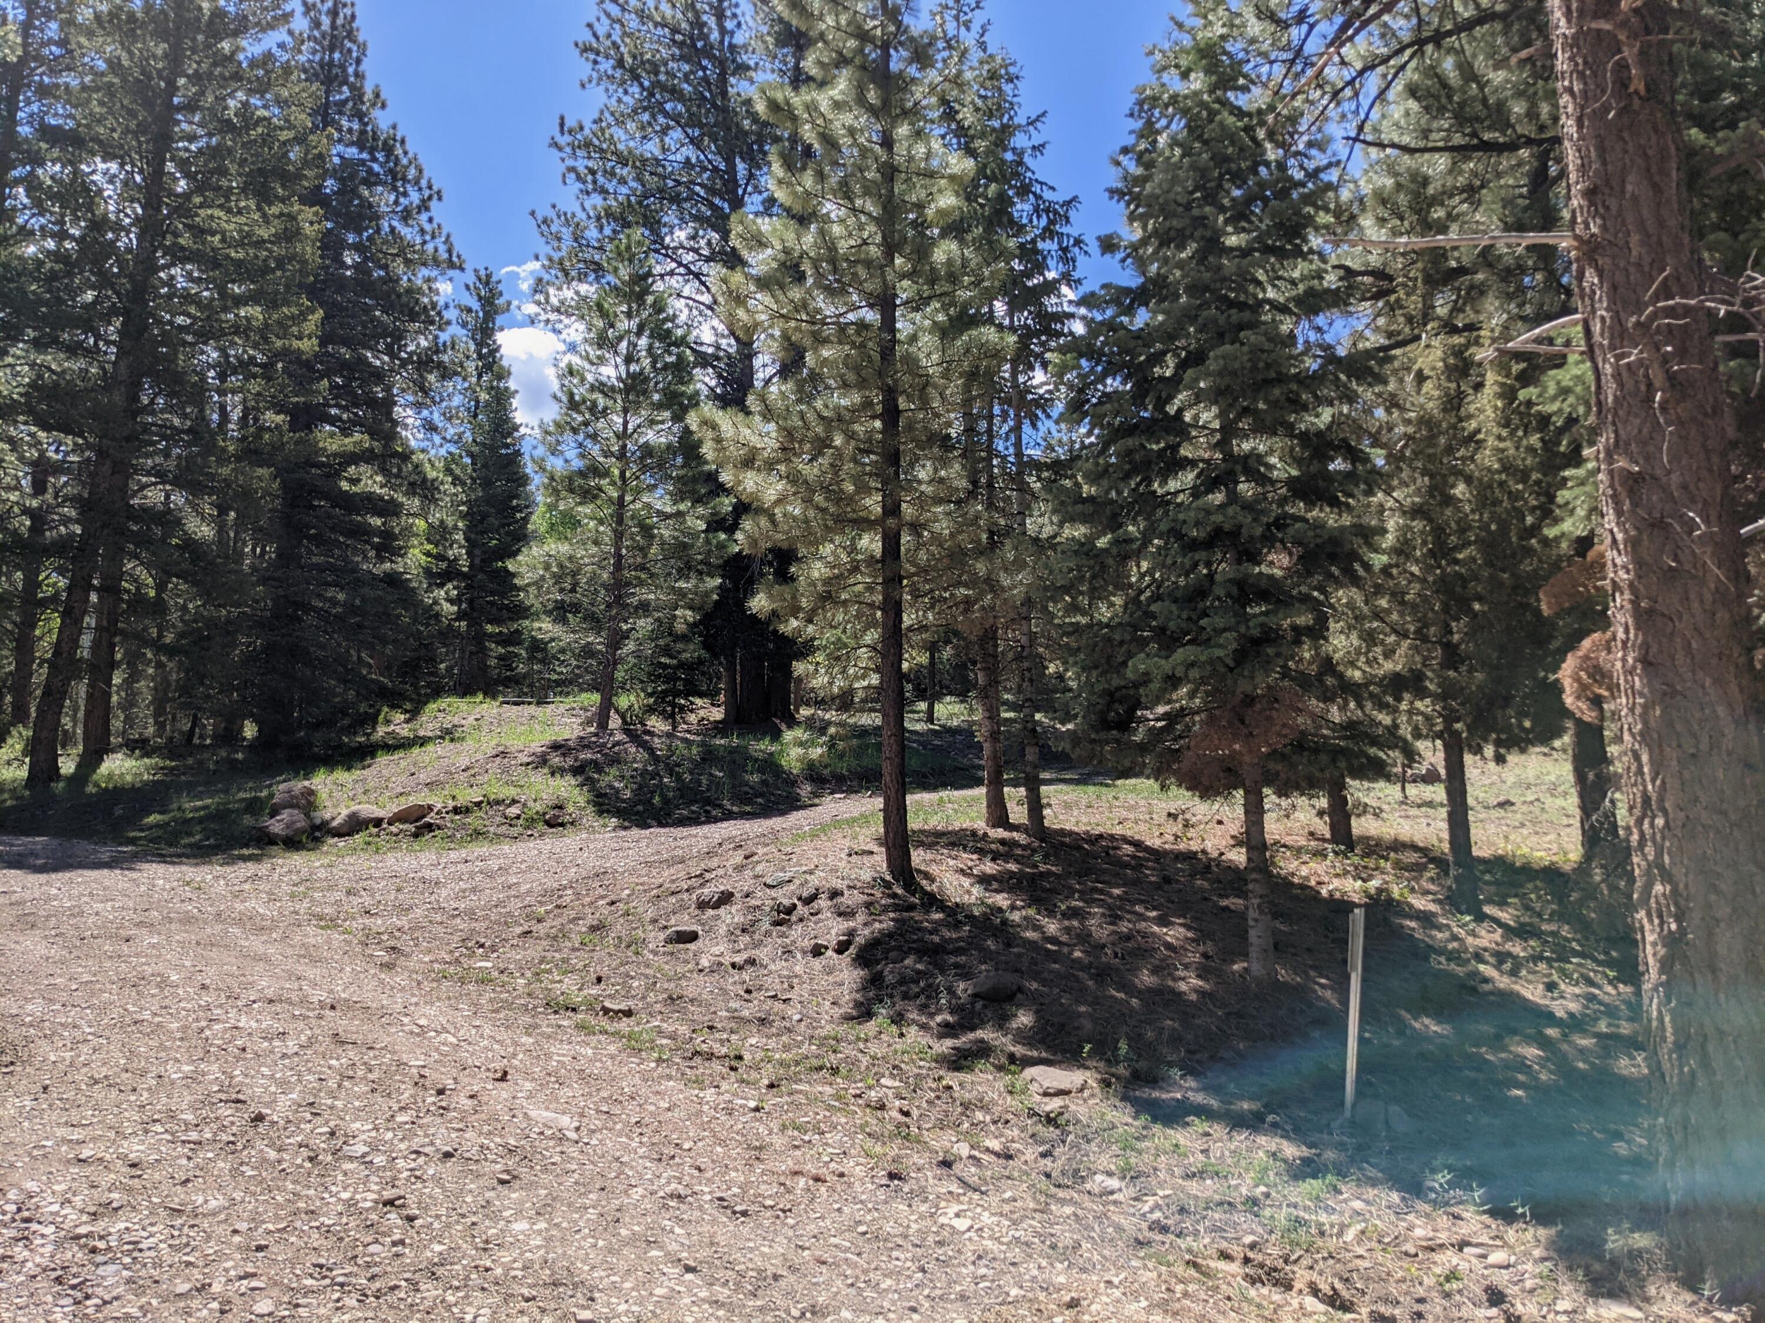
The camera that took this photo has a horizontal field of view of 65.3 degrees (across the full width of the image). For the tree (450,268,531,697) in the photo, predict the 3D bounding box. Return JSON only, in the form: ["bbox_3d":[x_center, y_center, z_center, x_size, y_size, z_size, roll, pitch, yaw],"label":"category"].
[{"bbox_3d":[-11.351,-5.221,39.021,2.400,12.630,2.400,2,-10,-16],"label":"tree"}]

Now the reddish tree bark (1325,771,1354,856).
[{"bbox_3d":[6.185,2.009,18.601,0.280,1.130,0.280,-4,-10,18],"label":"reddish tree bark"}]

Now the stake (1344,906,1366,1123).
[{"bbox_3d":[2.895,2.169,8.482,0.085,1.290,0.050,3,-8,19],"label":"stake"}]

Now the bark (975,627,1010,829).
[{"bbox_3d":[1.450,0.860,18.221,0.260,2.660,0.260,-2,-10,4],"label":"bark"}]

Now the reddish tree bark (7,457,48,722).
[{"bbox_3d":[-18.255,-1.523,29.473,0.440,6.000,0.440,5,-11,-32],"label":"reddish tree bark"}]

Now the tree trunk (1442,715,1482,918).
[{"bbox_3d":[6.369,1.713,15.179,0.260,2.150,0.260,-5,-10,22],"label":"tree trunk"}]

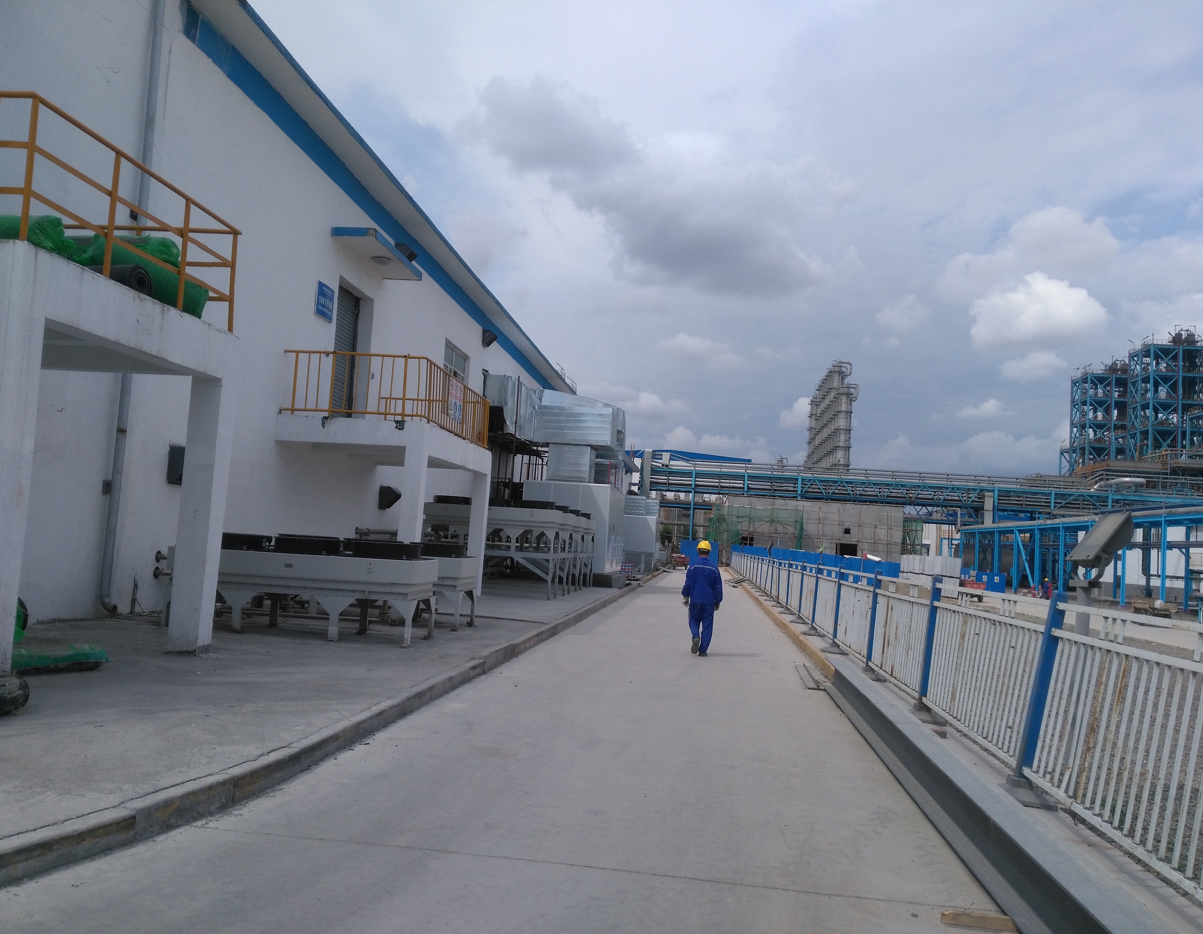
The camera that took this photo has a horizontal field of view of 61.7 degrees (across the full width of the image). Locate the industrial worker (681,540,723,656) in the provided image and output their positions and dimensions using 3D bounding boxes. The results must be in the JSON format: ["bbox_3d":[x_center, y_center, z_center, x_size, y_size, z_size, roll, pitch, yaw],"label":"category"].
[{"bbox_3d":[1.524,1.988,15.250,0.610,1.750,0.500,3,-4,6],"label":"industrial worker"}]

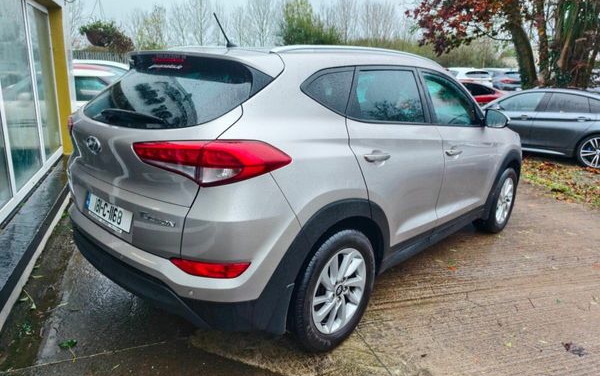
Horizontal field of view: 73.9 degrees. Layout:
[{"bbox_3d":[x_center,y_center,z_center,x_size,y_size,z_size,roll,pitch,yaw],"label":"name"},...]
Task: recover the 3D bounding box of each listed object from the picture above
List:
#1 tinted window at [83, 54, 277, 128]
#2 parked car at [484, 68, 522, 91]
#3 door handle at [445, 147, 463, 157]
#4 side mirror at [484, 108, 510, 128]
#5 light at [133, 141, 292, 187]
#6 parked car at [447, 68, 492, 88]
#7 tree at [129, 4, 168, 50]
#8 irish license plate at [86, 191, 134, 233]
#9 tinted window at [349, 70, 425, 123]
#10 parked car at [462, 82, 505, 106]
[{"bbox_3d":[-0.753,-0.506,2.086,1.350,0.430,0.130,15,-18,41],"label":"tinted window"},{"bbox_3d":[10.400,-5.400,20.300,1.820,1.550,4.300,4,15,8],"label":"parked car"},{"bbox_3d":[1.086,-0.253,2.769,0.055,0.050,0.250,15,19,41],"label":"door handle"},{"bbox_3d":[1.571,-0.543,3.166,0.210,0.155,0.130,15,19,41],"label":"side mirror"},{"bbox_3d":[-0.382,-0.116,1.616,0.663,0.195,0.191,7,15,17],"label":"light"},{"bbox_3d":[8.304,-5.399,20.500,1.820,1.580,4.350,0,14,-8],"label":"parked car"},{"bbox_3d":[-10.016,-9.358,26.760,2.685,5.588,2.550,-3,15,-20],"label":"tree"},{"bbox_3d":[-0.968,0.117,2.008,0.520,0.110,0.025,15,7,41],"label":"irish license plate"},{"bbox_3d":[0.484,-0.534,2.263,0.860,0.340,0.060,-13,-5,-45],"label":"tinted window"},{"bbox_3d":[5.328,-3.182,14.500,1.800,1.450,4.400,-12,19,-43],"label":"parked car"}]

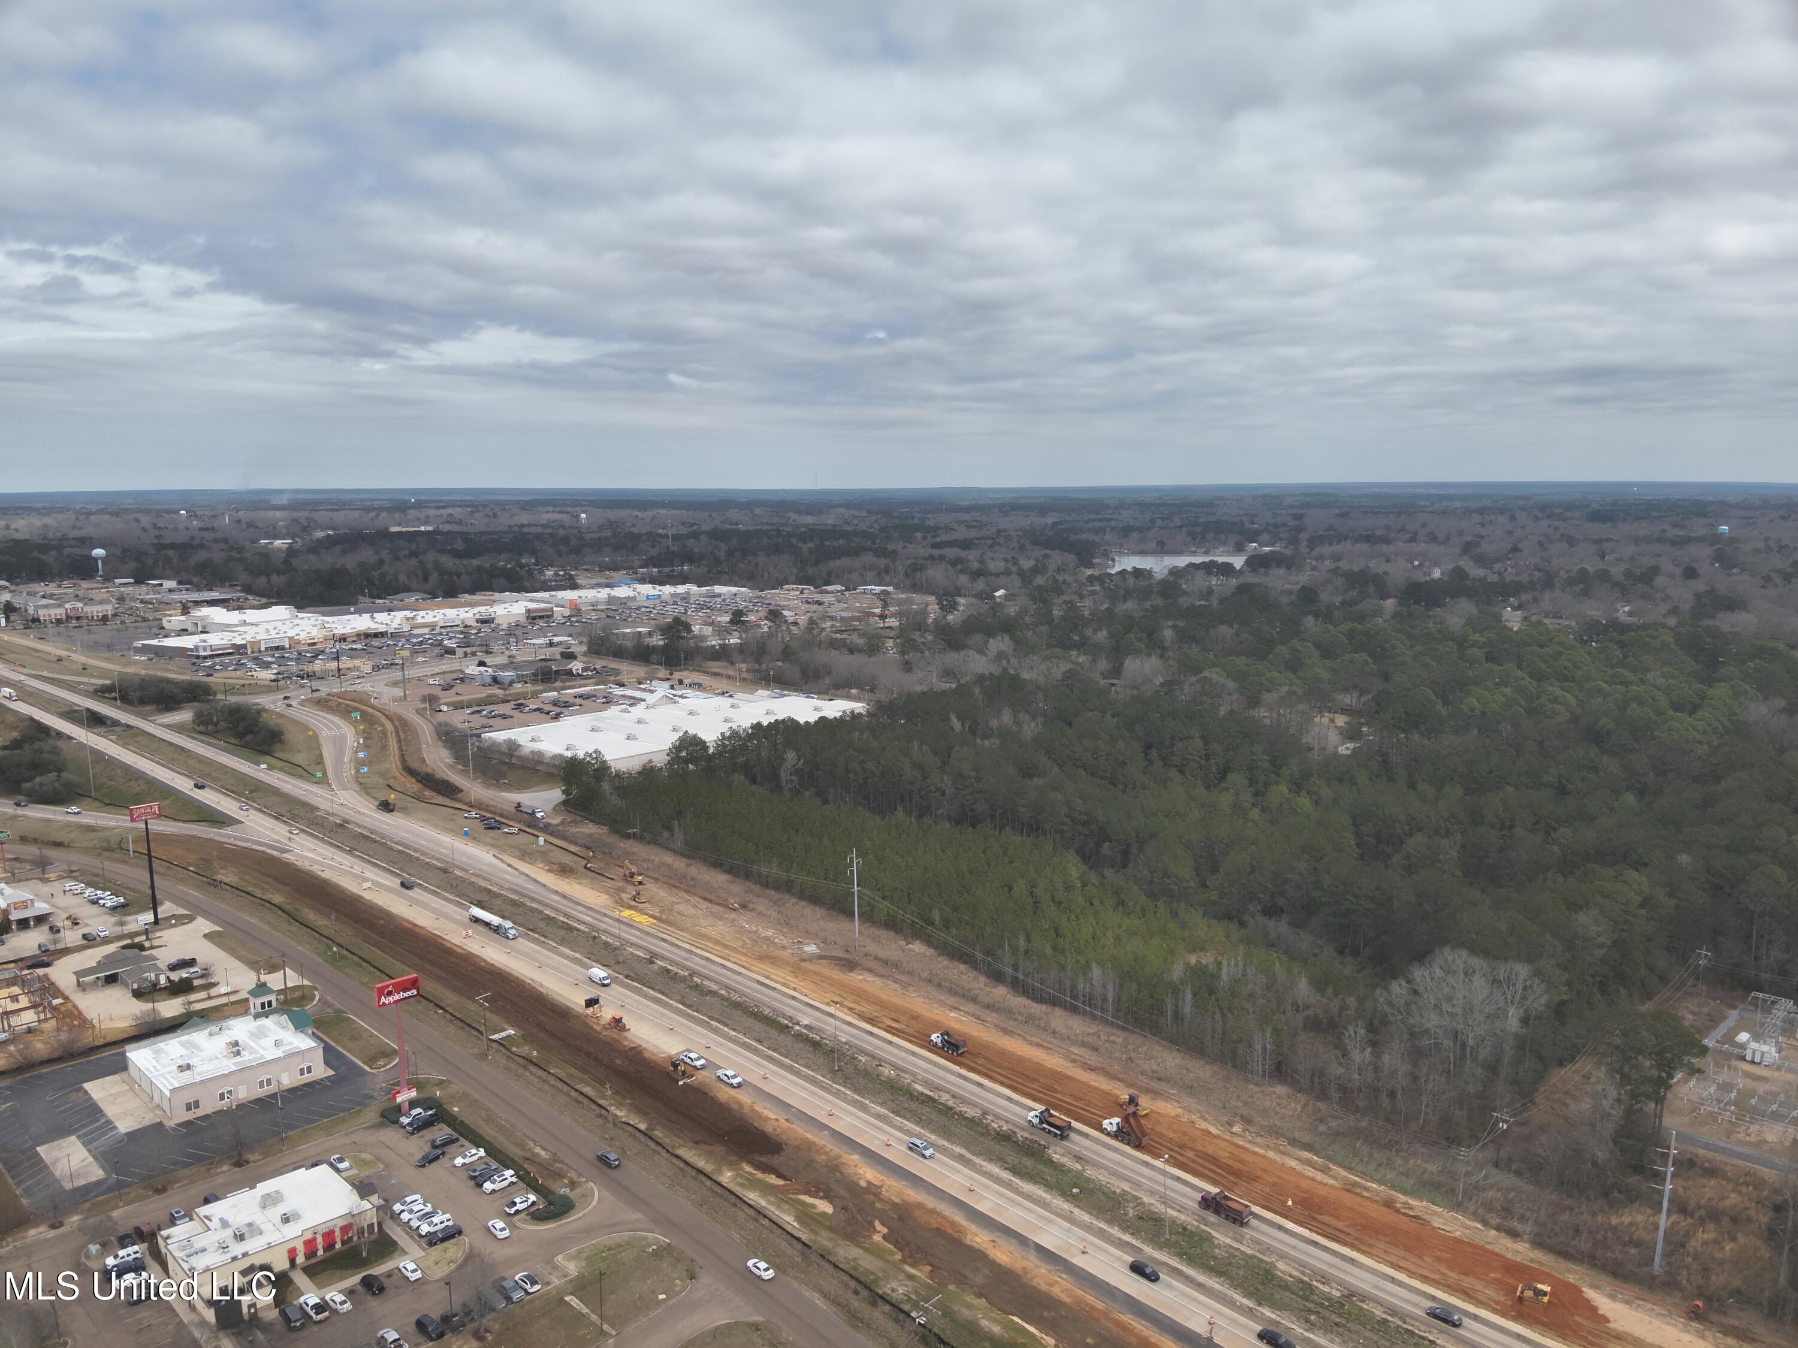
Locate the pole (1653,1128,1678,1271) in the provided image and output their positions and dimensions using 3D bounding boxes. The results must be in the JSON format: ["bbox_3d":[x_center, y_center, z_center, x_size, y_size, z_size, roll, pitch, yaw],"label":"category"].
[{"bbox_3d":[113.611,78.525,185.320,2.900,23.200,0.800,3,9,20],"label":"pole"}]

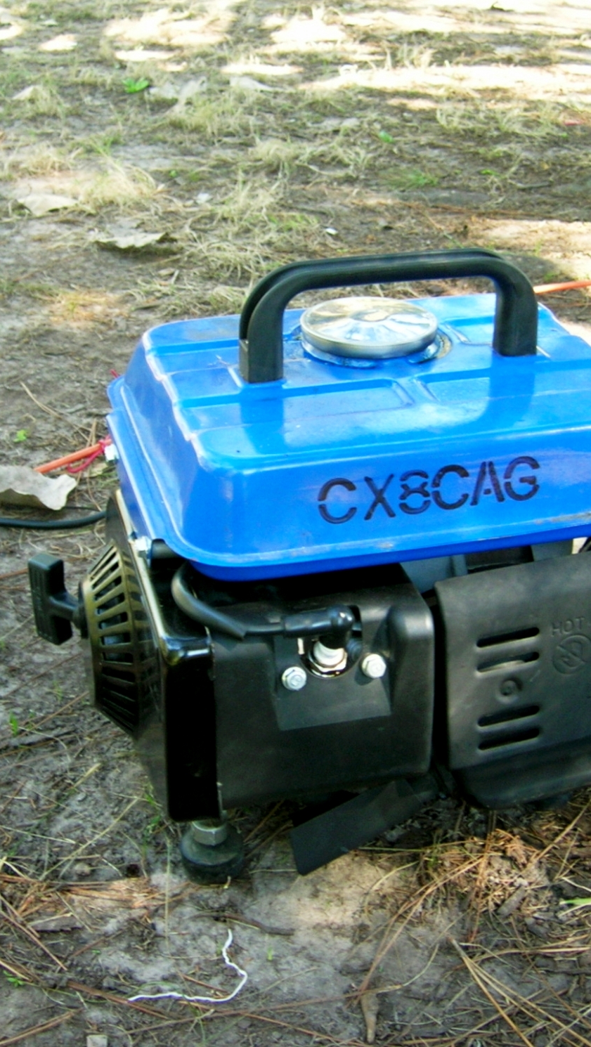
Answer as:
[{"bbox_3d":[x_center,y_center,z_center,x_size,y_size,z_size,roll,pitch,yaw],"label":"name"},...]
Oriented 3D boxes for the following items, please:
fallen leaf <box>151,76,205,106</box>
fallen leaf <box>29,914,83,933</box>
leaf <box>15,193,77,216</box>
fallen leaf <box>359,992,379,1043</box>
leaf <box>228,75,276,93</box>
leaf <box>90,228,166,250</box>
[{"bbox_3d":[-0.222,-0.820,2.815,0.098,0.040,0.080,-1,29,-3],"label":"fallen leaf"},{"bbox_3d":[-0.149,0.248,0.925,0.033,0.006,0.013,-2,29,-4],"label":"fallen leaf"},{"bbox_3d":[-0.371,-0.477,2.217,0.088,0.018,0.058,-4,29,-8],"label":"leaf"},{"bbox_3d":[0.043,0.285,0.862,0.011,0.006,0.035,1,29,1],"label":"fallen leaf"},{"bbox_3d":[-0.085,-0.843,2.862,0.085,0.020,0.070,-1,29,-1],"label":"leaf"},{"bbox_3d":[-0.230,-0.391,2.048,0.102,0.018,0.055,-3,29,-6],"label":"leaf"}]

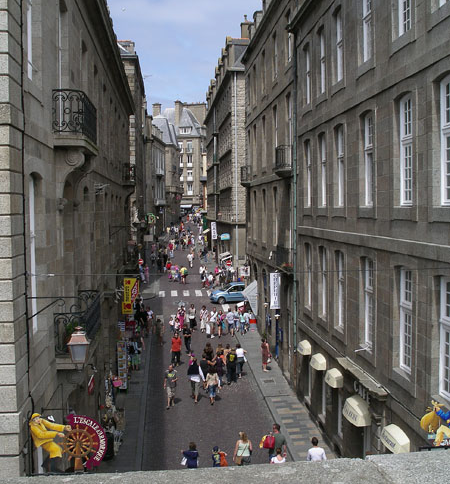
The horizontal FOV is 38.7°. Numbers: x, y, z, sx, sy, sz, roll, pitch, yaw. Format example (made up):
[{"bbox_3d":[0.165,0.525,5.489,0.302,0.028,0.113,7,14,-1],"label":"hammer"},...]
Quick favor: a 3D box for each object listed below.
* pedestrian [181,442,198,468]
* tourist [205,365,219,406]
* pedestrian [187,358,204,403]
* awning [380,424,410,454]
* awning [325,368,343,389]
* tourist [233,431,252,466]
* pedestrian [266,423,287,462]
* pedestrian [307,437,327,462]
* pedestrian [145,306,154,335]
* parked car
[{"bbox_3d":[-1.022,6.740,19.186,0.500,1.500,0.360,-1,3,-7],"label":"pedestrian"},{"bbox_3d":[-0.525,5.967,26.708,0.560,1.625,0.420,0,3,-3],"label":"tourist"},{"bbox_3d":[-1.207,5.760,26.437,0.580,1.780,0.500,-1,3,-5],"label":"pedestrian"},{"bbox_3d":[4.104,4.848,15.404,0.400,0.570,1.220,-1,3,-5],"label":"awning"},{"bbox_3d":[3.752,4.674,22.007,0.330,0.410,1.020,-1,3,-5],"label":"awning"},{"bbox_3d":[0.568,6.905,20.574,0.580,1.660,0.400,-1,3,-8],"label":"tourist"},{"bbox_3d":[1.595,6.446,19.608,0.660,1.760,0.450,-1,3,-5],"label":"pedestrian"},{"bbox_3d":[2.599,6.452,18.396,0.580,1.730,0.420,-1,3,-5],"label":"pedestrian"},{"bbox_3d":[-4.582,4.768,38.996,0.460,1.704,0.360,0,3,12],"label":"pedestrian"},{"bbox_3d":[0.753,3.942,49.881,3.750,1.470,1.660,-1,3,-15],"label":"parked car"}]

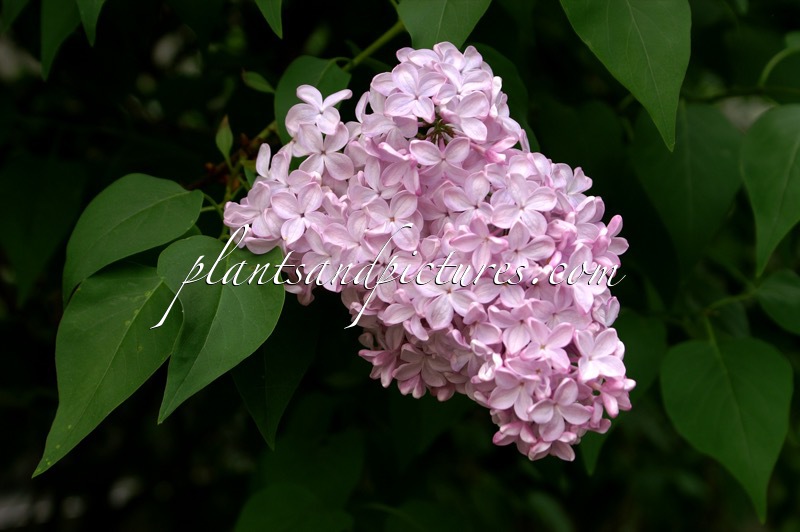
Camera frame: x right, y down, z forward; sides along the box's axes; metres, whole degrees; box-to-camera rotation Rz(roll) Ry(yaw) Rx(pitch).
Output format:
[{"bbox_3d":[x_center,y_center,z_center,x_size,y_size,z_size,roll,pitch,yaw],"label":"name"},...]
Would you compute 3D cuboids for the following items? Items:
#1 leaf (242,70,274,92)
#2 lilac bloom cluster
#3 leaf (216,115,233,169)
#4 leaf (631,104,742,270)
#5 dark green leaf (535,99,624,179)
[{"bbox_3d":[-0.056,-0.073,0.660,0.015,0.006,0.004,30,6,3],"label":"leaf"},{"bbox_3d":[0.021,-0.004,0.620,0.112,0.167,0.098,-42,-6,-4],"label":"lilac bloom cluster"},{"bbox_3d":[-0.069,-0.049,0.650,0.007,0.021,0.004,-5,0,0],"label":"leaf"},{"bbox_3d":[0.127,-0.035,0.740,0.050,0.077,0.013,-2,-6,5],"label":"leaf"},{"bbox_3d":[0.082,-0.050,0.760,0.042,0.056,0.013,0,-6,0],"label":"dark green leaf"}]

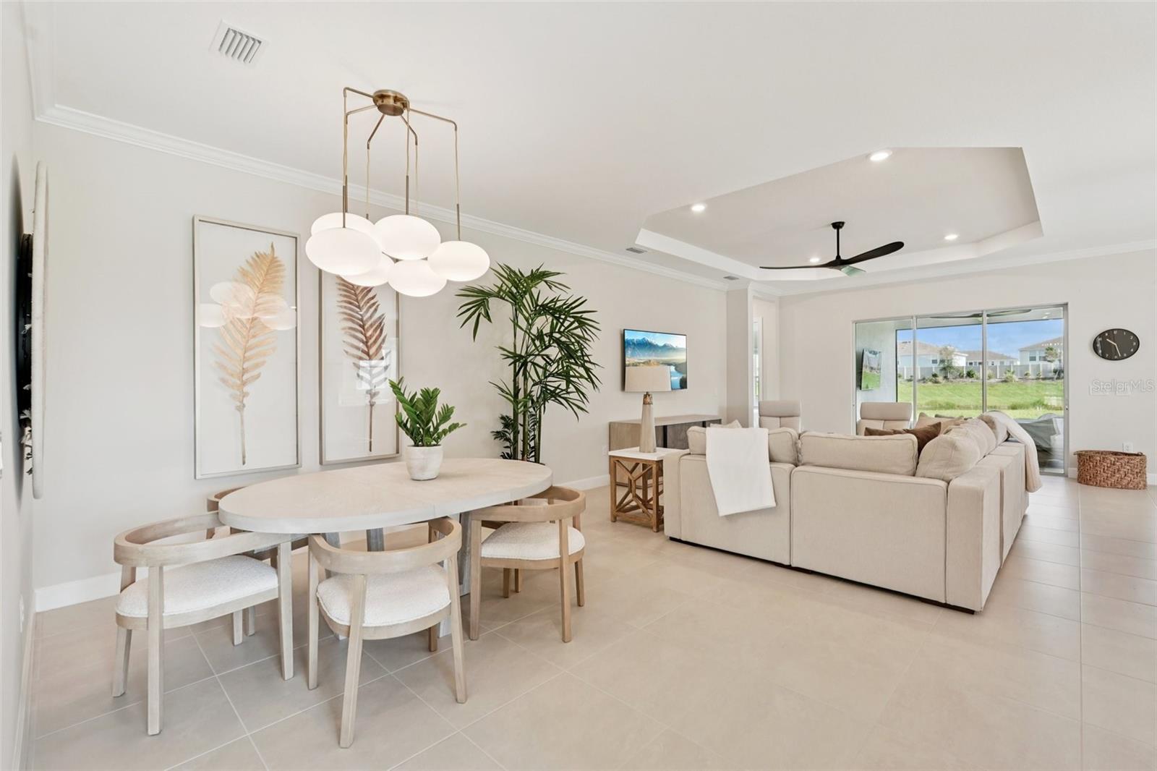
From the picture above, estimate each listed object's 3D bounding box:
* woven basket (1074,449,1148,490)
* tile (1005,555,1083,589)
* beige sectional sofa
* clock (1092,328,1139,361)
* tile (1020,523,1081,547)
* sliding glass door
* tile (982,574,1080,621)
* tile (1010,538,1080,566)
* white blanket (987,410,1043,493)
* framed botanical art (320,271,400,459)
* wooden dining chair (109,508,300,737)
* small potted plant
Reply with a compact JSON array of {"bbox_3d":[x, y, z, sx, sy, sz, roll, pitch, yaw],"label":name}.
[{"bbox_3d":[6.964,1.103,6.716,0.620,0.390,0.540,0,1,44],"label":"woven basket"},{"bbox_3d":[3.190,1.317,3.685,0.577,0.010,0.577,0,0,44],"label":"tile"},{"bbox_3d":[2.726,0.838,4.953,2.211,0.990,3.381,0,1,44],"label":"beige sectional sofa"},{"bbox_3d":[7.162,-0.543,6.853,0.430,0.430,0.040,0,1,44],"label":"clock"},{"bbox_3d":[4.080,1.333,4.605,0.589,0.010,0.589,0,1,44],"label":"tile"},{"bbox_3d":[5.928,0.074,8.234,2.789,2.443,0.130,0,0,44],"label":"sliding glass door"},{"bbox_3d":[2.848,1.348,3.338,0.589,0.010,0.589,0,1,44],"label":"tile"},{"bbox_3d":[3.669,1.338,4.183,0.589,0.010,0.589,0,1,44],"label":"tile"},{"bbox_3d":[4.442,0.650,5.326,0.512,0.768,0.673,0,0,44],"label":"white blanket"},{"bbox_3d":[-1.905,-0.280,4.500,0.043,1.863,0.687,0,0,44],"label":"framed botanical art"},{"bbox_3d":[-1.720,0.991,2.323,0.609,0.727,0.587,0,0,35],"label":"wooden dining chair"},{"bbox_3d":[-0.882,0.255,3.011,0.431,0.570,0.409,0,0,0],"label":"small potted plant"}]

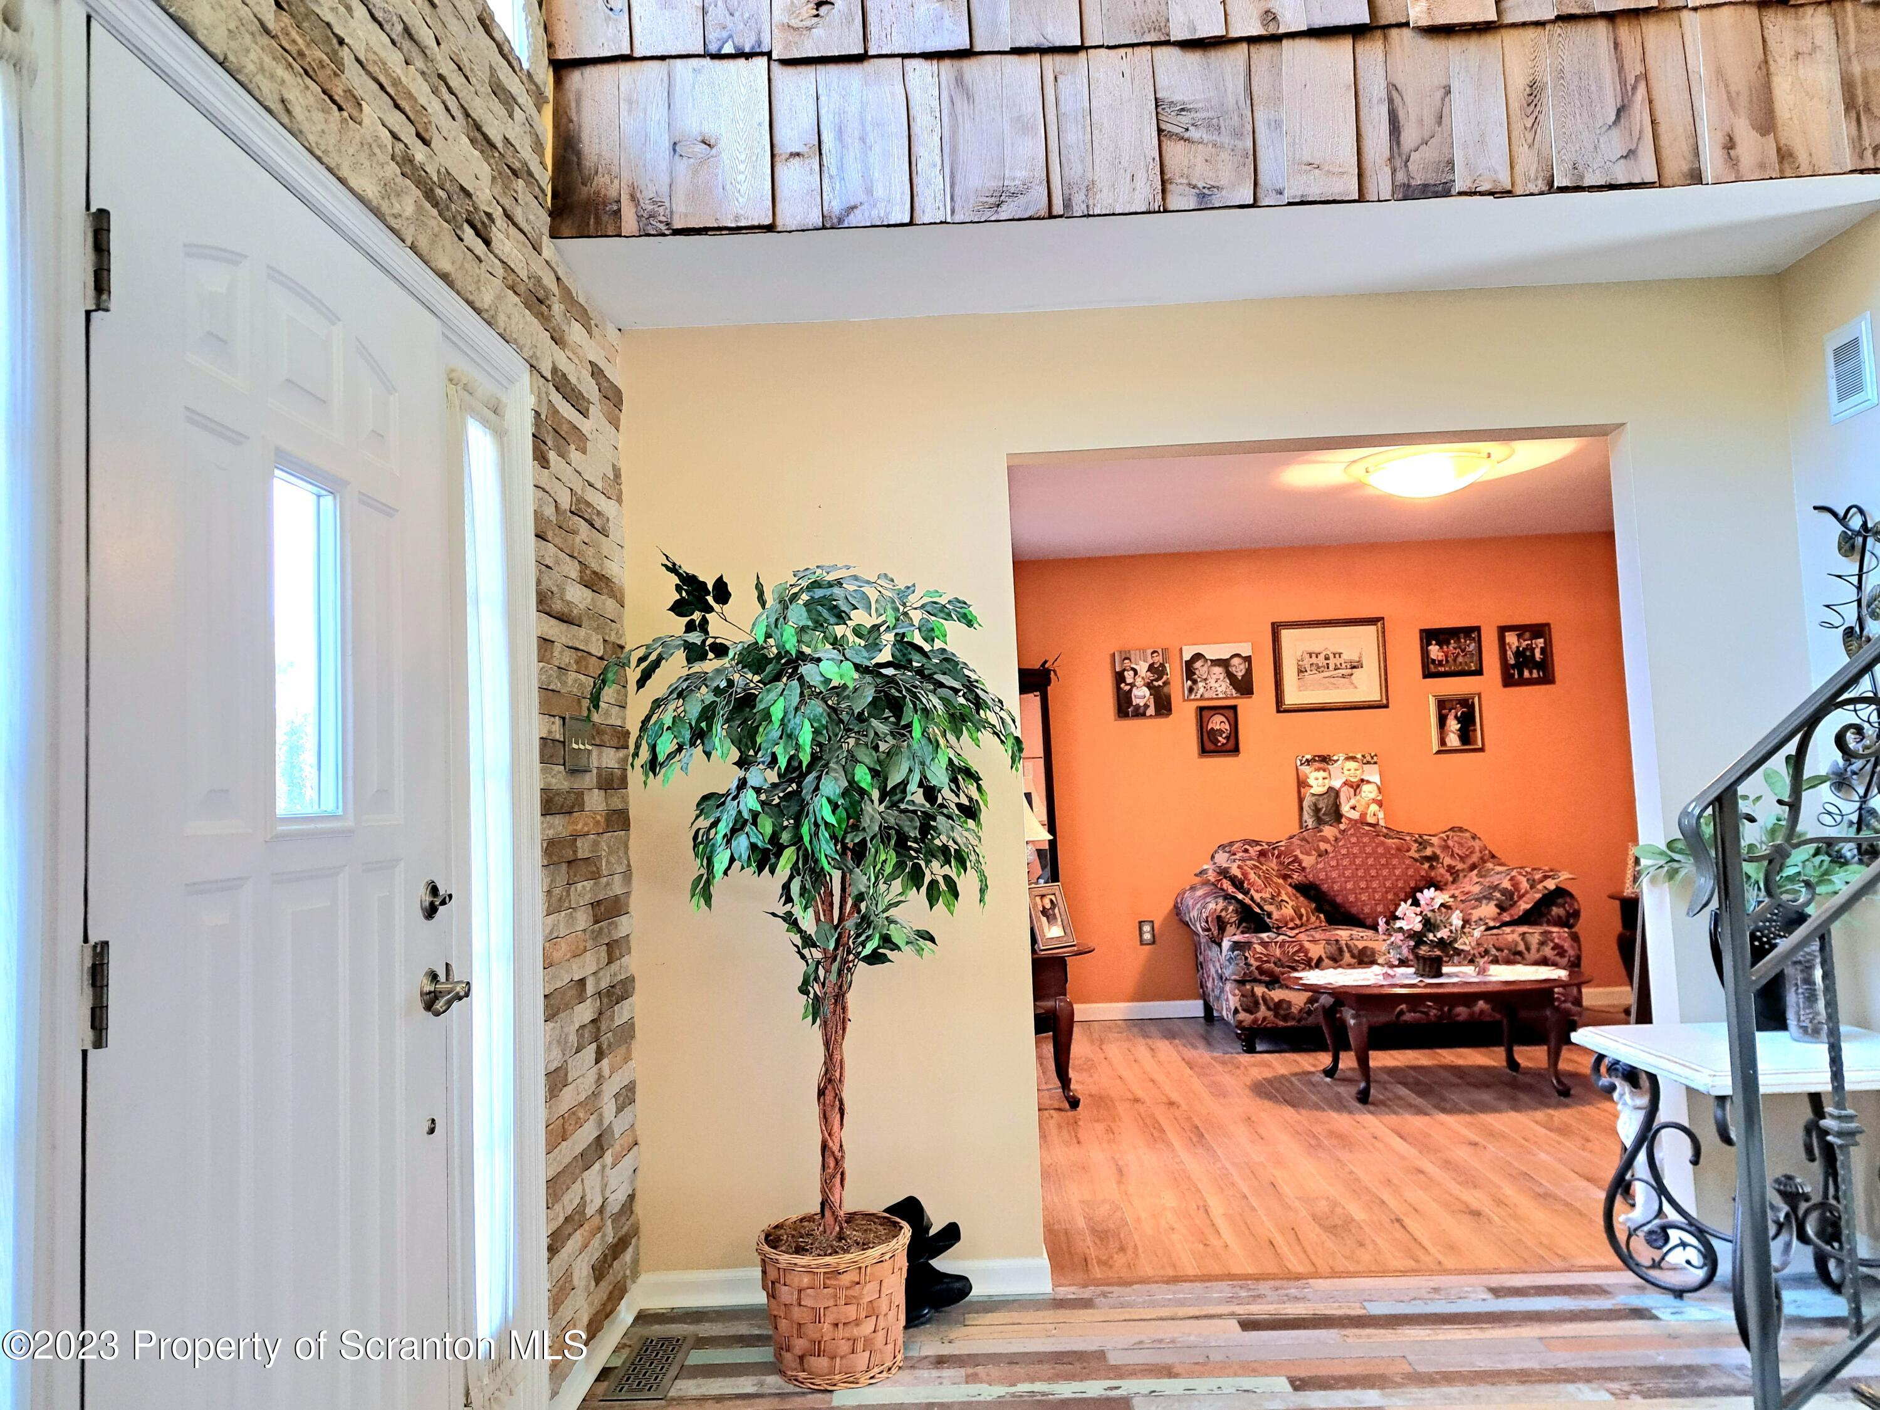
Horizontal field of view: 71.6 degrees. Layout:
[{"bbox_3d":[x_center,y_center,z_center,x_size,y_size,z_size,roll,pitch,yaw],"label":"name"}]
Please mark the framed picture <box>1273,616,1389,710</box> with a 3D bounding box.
[{"bbox_3d":[2.039,-0.205,6.814,0.582,0.476,0.030,-2,-4,2],"label":"framed picture"}]

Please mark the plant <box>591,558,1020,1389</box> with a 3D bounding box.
[{"bbox_3d":[-0.274,0.544,2.830,0.920,1.750,0.820,-2,-4,2],"label":"plant"}]

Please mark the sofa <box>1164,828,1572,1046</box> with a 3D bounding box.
[{"bbox_3d":[2.058,1.072,6.267,1.760,0.980,0.910,-2,-4,1],"label":"sofa"}]

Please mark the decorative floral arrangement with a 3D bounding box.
[{"bbox_3d":[1.932,0.897,5.159,0.390,0.350,0.360,-2,-4,1],"label":"decorative floral arrangement"}]

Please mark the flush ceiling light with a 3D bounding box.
[{"bbox_3d":[1.856,-0.881,4.968,0.625,0.165,0.625,-2,-4,1],"label":"flush ceiling light"}]

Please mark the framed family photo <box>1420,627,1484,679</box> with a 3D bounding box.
[{"bbox_3d":[2.668,-0.271,6.802,0.312,0.261,0.025,-2,-4,2],"label":"framed family photo"}]

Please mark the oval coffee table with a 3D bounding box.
[{"bbox_3d":[1.942,1.276,5.073,1.170,0.420,0.660,-2,-4,1],"label":"oval coffee table"}]

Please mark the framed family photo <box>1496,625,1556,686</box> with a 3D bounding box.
[{"bbox_3d":[3.052,-0.256,6.790,0.272,0.317,0.025,-2,-4,2],"label":"framed family photo"}]

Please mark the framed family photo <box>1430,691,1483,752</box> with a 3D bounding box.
[{"bbox_3d":[2.687,0.096,6.778,0.263,0.309,0.025,-2,-4,2],"label":"framed family photo"}]

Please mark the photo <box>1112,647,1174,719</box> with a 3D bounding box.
[{"bbox_3d":[1.067,-0.109,6.836,0.286,0.351,0.033,-2,-4,2],"label":"photo"}]

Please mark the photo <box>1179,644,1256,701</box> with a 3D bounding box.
[{"bbox_3d":[1.469,-0.177,6.877,0.356,0.280,0.030,-2,-4,1],"label":"photo"}]

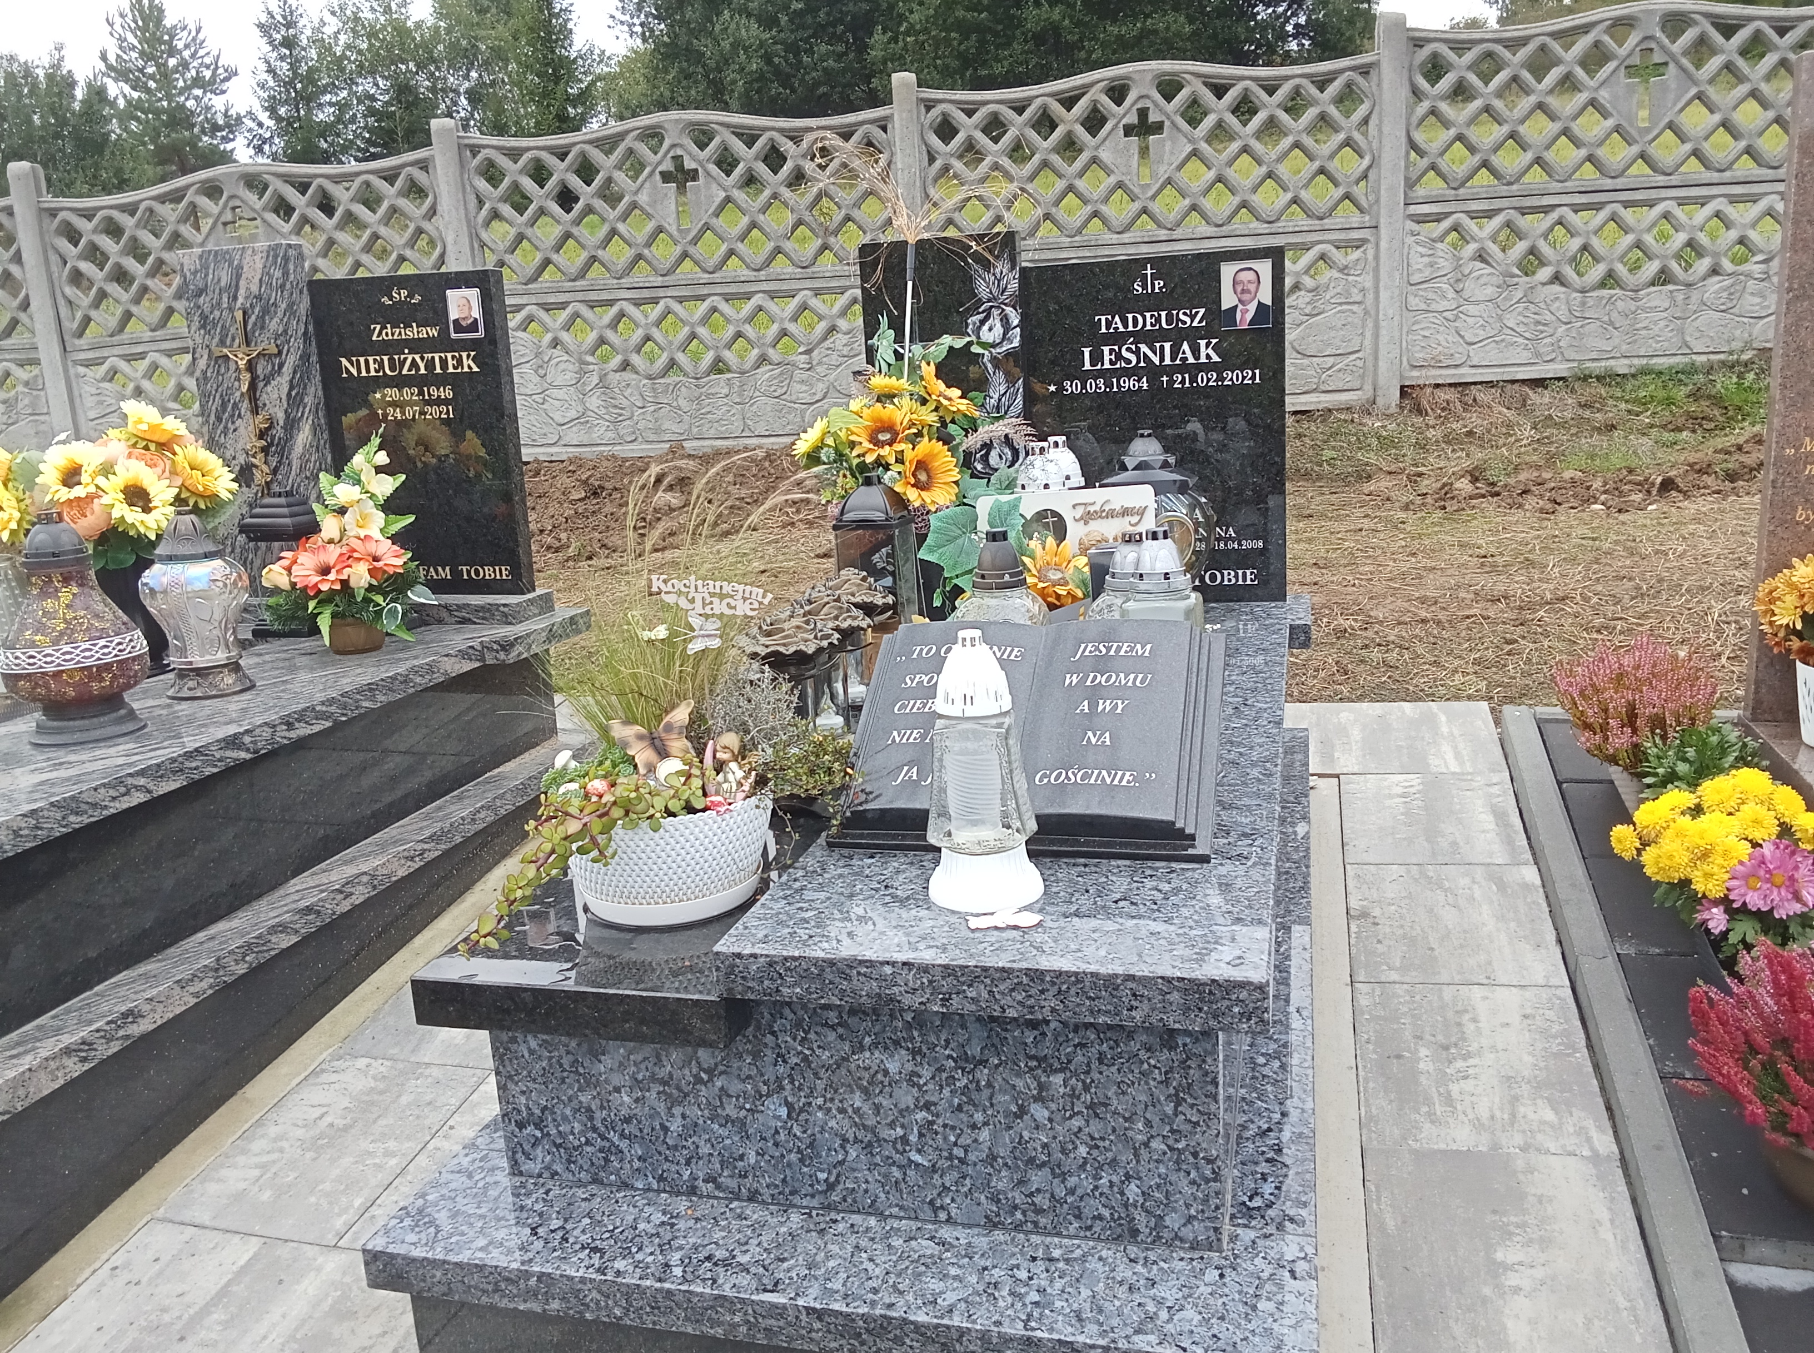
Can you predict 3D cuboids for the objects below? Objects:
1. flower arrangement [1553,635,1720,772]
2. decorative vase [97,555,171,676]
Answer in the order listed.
[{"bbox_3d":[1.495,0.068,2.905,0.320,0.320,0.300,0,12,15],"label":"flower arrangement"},{"bbox_3d":[-1.762,-0.156,3.236,0.160,0.300,0.160,-3,12,1],"label":"decorative vase"}]

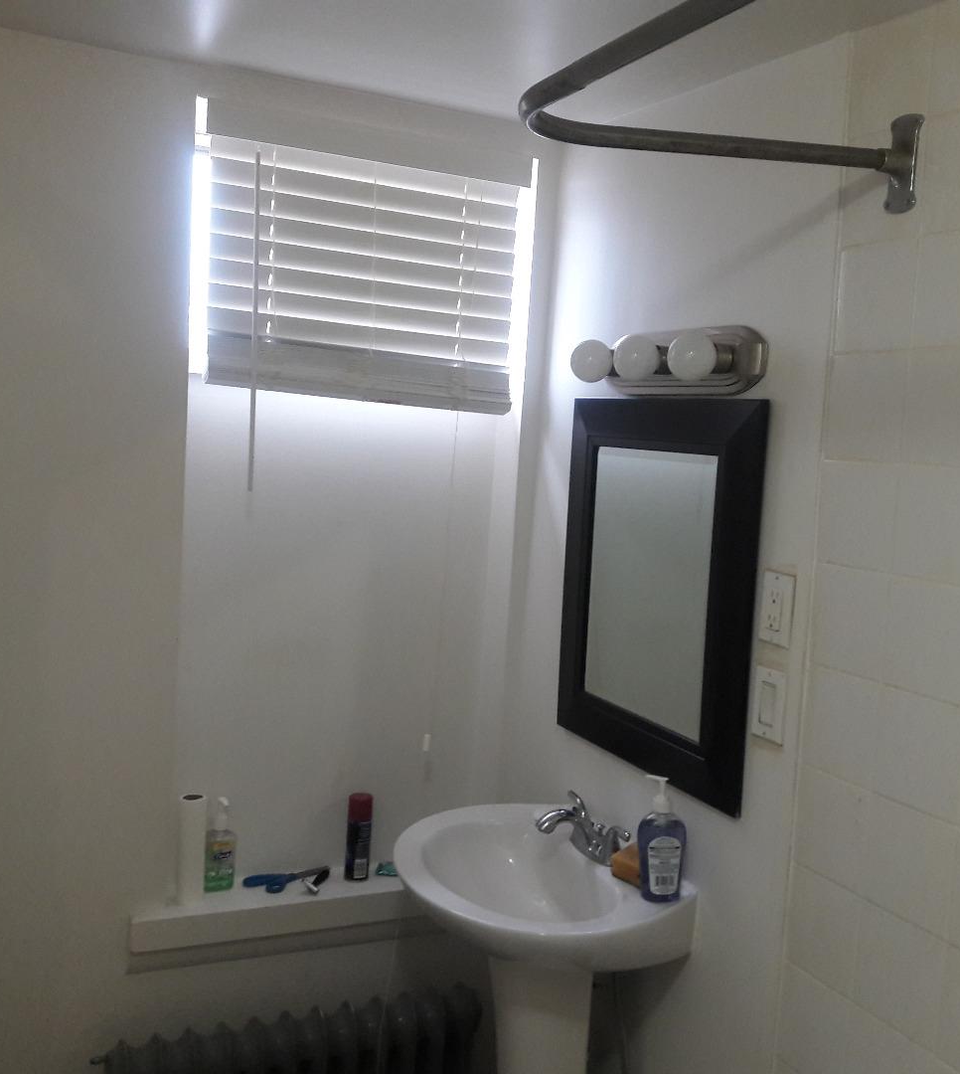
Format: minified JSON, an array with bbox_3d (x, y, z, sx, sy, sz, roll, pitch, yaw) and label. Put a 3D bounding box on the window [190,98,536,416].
[{"bbox_3d":[-0.237,-0.548,2.380,0.710,0.545,0.110,1,6,-25],"label":"window"}]

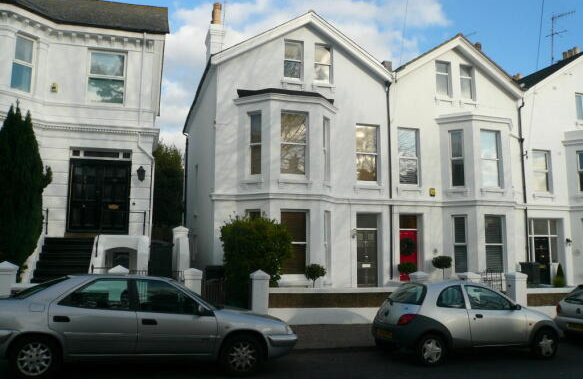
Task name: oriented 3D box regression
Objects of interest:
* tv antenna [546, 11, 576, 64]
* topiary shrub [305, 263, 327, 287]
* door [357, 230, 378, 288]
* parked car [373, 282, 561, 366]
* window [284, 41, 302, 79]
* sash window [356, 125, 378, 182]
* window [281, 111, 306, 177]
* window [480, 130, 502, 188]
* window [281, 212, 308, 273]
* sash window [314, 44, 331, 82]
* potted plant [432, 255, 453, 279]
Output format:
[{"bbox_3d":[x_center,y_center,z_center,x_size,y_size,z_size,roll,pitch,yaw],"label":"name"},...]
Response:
[{"bbox_3d":[13.032,-7.393,22.812,1.250,2.510,0.500,-6,-9,43],"label":"tv antenna"},{"bbox_3d":[0.671,2.688,13.172,0.600,1.200,0.600,2,-7,-16],"label":"topiary shrub"},{"bbox_3d":[2.676,2.462,16.640,0.860,2.050,0.140,2,-7,-16],"label":"door"},{"bbox_3d":[3.389,2.486,9.153,3.620,1.390,1.660,4,-8,-17],"label":"parked car"},{"bbox_3d":[0.056,-4.840,17.635,0.703,1.507,0.180,2,-8,-13],"label":"window"},{"bbox_3d":[2.856,-1.384,17.863,0.933,2.223,0.180,2,-8,-13],"label":"sash window"},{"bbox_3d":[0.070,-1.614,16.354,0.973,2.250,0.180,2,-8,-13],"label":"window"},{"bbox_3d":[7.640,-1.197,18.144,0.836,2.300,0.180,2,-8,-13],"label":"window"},{"bbox_3d":[0.115,1.686,15.008,0.930,2.072,0.250,2,-7,-16],"label":"window"},{"bbox_3d":[1.171,-4.818,17.903,0.690,1.530,0.180,2,-8,-13],"label":"sash window"},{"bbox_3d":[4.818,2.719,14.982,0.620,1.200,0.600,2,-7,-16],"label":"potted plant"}]

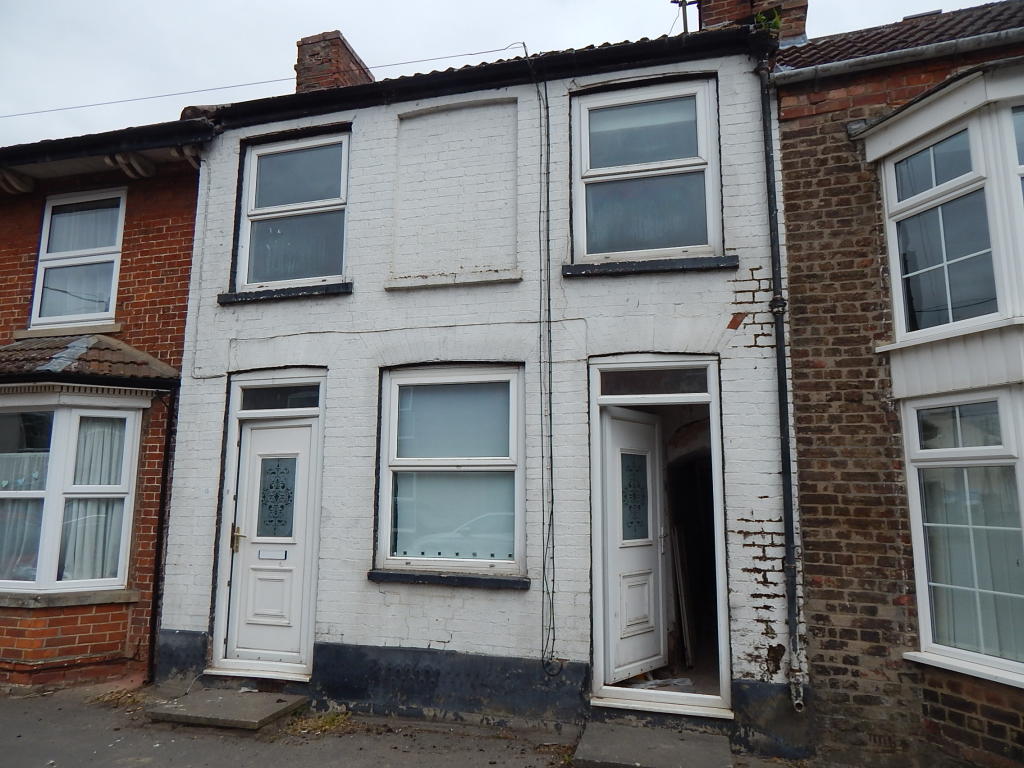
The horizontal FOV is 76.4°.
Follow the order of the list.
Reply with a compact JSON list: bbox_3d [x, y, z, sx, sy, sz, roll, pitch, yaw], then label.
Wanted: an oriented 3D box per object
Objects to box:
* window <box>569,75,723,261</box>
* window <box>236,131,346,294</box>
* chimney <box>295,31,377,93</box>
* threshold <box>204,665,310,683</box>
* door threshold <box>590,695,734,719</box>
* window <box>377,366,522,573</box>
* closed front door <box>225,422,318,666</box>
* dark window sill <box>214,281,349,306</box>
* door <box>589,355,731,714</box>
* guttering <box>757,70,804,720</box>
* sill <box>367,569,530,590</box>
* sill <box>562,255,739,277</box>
[{"bbox_3d":[0.999,-1.586,4.921,1.110,1.411,0.120,-2,-8,14],"label":"window"},{"bbox_3d":[-1.868,-1.472,5.633,1.071,1.369,0.120,-2,-8,14],"label":"window"},{"bbox_3d":[-2.298,-3.933,8.647,0.570,0.820,1.000,-2,-8,14],"label":"chimney"},{"bbox_3d":[-1.952,2.245,5.050,0.922,0.040,0.120,-2,-8,14],"label":"threshold"},{"bbox_3d":[0.988,2.141,4.317,0.914,0.042,0.120,-2,-8,14],"label":"door threshold"},{"bbox_3d":[-0.460,0.636,4.932,1.187,1.547,0.120,-2,-8,14],"label":"window"},{"bbox_3d":[-1.909,1.239,5.224,0.728,1.886,0.080,-2,-8,14],"label":"closed front door"},{"bbox_3d":[-1.870,-0.754,5.453,1.251,0.085,0.150,-2,-8,14],"label":"dark window sill"},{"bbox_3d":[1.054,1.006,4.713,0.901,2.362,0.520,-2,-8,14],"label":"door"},{"bbox_3d":[1.796,-0.147,4.341,0.100,4.378,0.110,-2,-8,14],"label":"guttering"},{"bbox_3d":[-0.454,1.429,4.776,1.240,0.068,0.140,-2,-8,14],"label":"sill"},{"bbox_3d":[0.995,-0.824,4.735,1.231,0.080,0.150,-2,-8,14],"label":"sill"}]

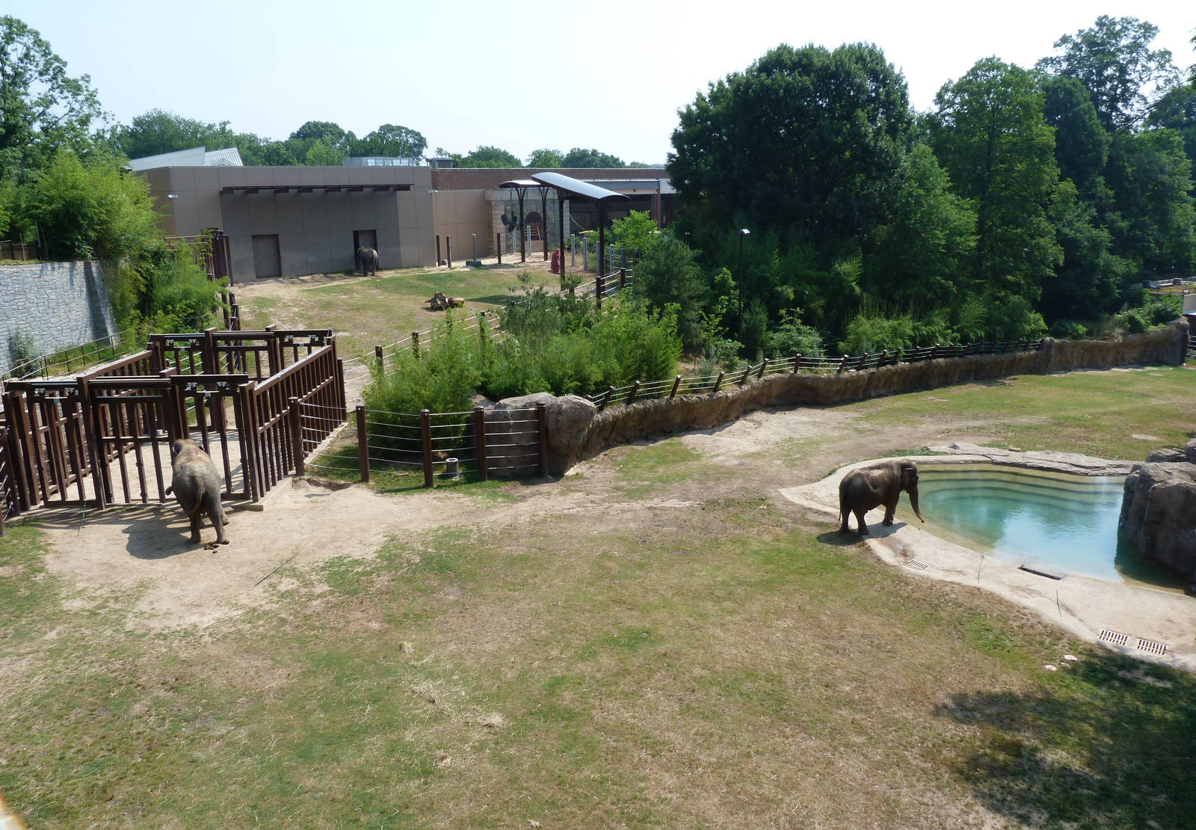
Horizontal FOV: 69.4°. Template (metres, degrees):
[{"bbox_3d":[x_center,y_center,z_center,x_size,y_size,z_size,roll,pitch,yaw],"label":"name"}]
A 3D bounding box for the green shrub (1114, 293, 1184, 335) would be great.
[{"bbox_3d":[38.260,-6.970,60.020,3.830,2.970,2.880,8,16,32],"label":"green shrub"}]

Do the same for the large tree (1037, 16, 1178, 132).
[{"bbox_3d":[50.900,-26.760,87.740,12.120,25.700,11.520,7,15,28],"label":"large tree"}]

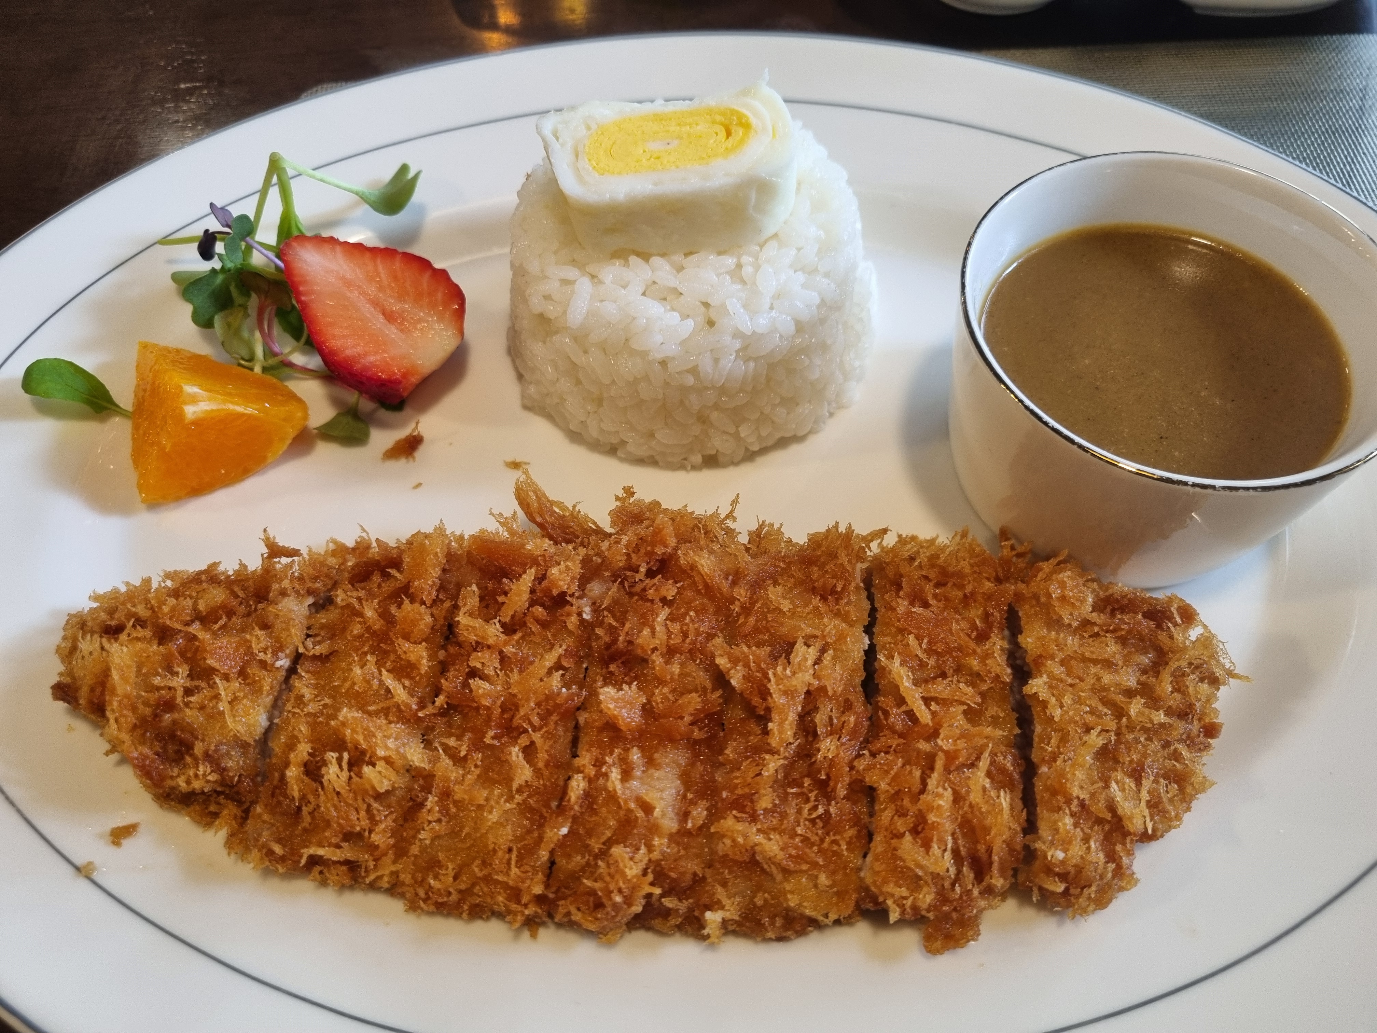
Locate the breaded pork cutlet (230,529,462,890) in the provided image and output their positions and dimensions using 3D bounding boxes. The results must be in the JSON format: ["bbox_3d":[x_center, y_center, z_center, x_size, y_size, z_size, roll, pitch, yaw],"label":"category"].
[{"bbox_3d":[-0.062,0.033,0.194,0.033,0.016,0.069,3,60,5],"label":"breaded pork cutlet"}]

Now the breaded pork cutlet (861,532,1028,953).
[{"bbox_3d":[0.046,0.037,0.186,0.028,0.016,0.076,5,60,6],"label":"breaded pork cutlet"}]

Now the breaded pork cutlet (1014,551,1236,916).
[{"bbox_3d":[0.077,0.039,0.185,0.036,0.015,0.063,6,60,6],"label":"breaded pork cutlet"}]

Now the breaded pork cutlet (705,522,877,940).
[{"bbox_3d":[0.020,0.036,0.188,0.025,0.017,0.078,4,60,5],"label":"breaded pork cutlet"}]

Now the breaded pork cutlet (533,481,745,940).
[{"bbox_3d":[-0.007,0.032,0.190,0.030,0.018,0.084,3,59,4],"label":"breaded pork cutlet"}]

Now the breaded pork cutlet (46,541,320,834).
[{"bbox_3d":[-0.096,0.030,0.197,0.049,0.015,0.052,6,60,6],"label":"breaded pork cutlet"}]

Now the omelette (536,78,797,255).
[{"bbox_3d":[-0.004,-0.070,0.213,0.050,0.018,0.030,-8,59,-2],"label":"omelette"}]

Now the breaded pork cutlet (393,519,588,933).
[{"bbox_3d":[-0.034,0.034,0.191,0.030,0.017,0.077,1,59,3],"label":"breaded pork cutlet"}]

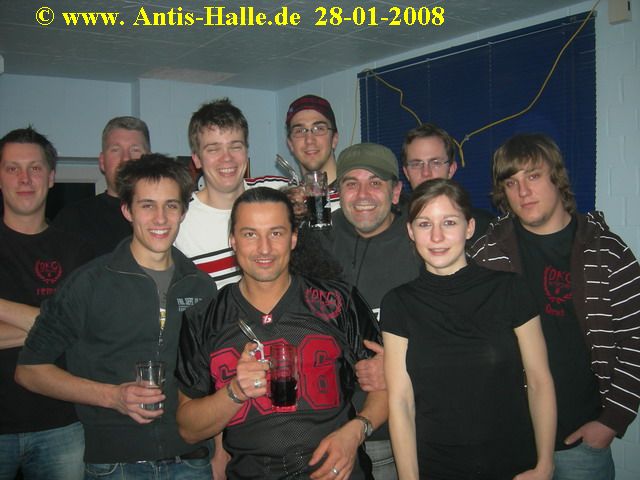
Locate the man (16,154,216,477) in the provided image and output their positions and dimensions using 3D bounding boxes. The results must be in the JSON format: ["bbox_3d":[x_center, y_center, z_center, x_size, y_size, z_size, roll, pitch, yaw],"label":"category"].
[{"bbox_3d":[-0.495,0.655,1.900,0.570,1.790,0.400,-3,5,-24],"label":"man"}]

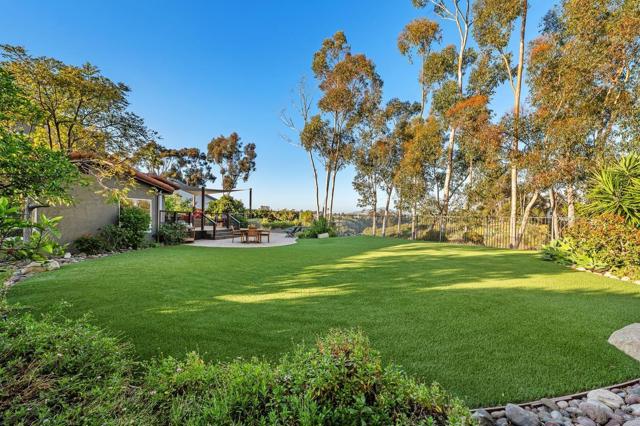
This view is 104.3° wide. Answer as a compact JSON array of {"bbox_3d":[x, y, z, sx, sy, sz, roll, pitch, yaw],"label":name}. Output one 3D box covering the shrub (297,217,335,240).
[{"bbox_3d":[-0.220,0.890,15.900,2.200,1.350,1.700,0,0,0],"label":"shrub"}]

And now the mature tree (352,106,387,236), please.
[{"bbox_3d":[3.640,-3.050,18.300,2.400,9.570,2.400,0,0,0],"label":"mature tree"}]

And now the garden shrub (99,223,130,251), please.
[{"bbox_3d":[-9.250,1.060,11.200,1.200,1.220,1.150,0,0,0],"label":"garden shrub"}]

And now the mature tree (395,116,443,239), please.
[{"bbox_3d":[6.650,-2.360,16.800,3.000,8.310,2.900,0,0,0],"label":"mature tree"}]

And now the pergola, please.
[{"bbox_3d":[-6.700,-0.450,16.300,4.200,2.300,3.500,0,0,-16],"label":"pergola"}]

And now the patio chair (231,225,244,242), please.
[{"bbox_3d":[-4.250,1.110,12.900,0.600,0.880,0.580,0,0,-10],"label":"patio chair"}]

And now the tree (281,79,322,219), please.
[{"bbox_3d":[-1.640,-5.310,22.000,3.500,13.180,3.000,0,0,0],"label":"tree"}]

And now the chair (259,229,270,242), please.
[{"bbox_3d":[-2.870,1.110,12.950,0.600,0.880,0.580,0,0,-10],"label":"chair"}]

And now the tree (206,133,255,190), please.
[{"bbox_3d":[-12.750,-4.700,36.000,6.700,12.200,6.200,0,0,-19],"label":"tree"}]

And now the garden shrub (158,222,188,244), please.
[{"bbox_3d":[-7.400,1.030,12.600,1.400,1.080,1.200,0,0,-30],"label":"garden shrub"}]

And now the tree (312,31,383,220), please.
[{"bbox_3d":[2.430,-7.390,22.000,5.800,17.520,5.200,0,0,0],"label":"tree"}]

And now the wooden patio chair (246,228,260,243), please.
[{"bbox_3d":[-3.360,1.110,12.500,0.570,0.860,0.600,0,0,-10],"label":"wooden patio chair"}]

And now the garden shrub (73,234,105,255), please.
[{"bbox_3d":[-9.770,1.330,10.500,1.100,0.820,1.000,0,0,0],"label":"garden shrub"}]

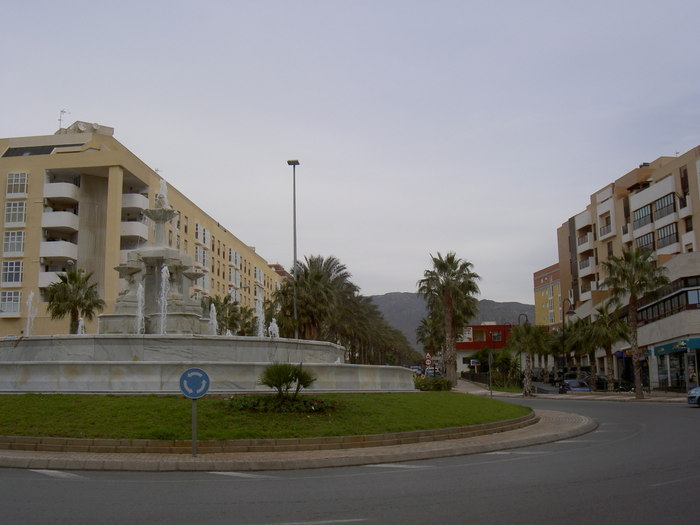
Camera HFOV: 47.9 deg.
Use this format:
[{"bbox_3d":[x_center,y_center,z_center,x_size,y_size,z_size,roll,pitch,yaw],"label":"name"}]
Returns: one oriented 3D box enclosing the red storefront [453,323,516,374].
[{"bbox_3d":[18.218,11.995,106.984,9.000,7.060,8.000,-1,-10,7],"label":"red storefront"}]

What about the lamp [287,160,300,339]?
[{"bbox_3d":[-3.552,0.873,49.585,0.800,15.130,0.450,0,-10,0],"label":"lamp"}]

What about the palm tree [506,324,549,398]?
[{"bbox_3d":[11.181,6.092,49.681,2.570,4.630,2.570,0,-10,0],"label":"palm tree"}]

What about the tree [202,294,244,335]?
[{"bbox_3d":[-10.240,6.475,63.843,3.500,7.830,3.500,0,-10,0],"label":"tree"}]

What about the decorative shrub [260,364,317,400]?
[{"bbox_3d":[-1.552,2.941,19.587,1.400,0.910,1.400,0,-10,0],"label":"decorative shrub"}]

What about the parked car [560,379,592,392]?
[{"bbox_3d":[17.373,9.629,60.226,1.700,1.450,4.000,-1,-10,7],"label":"parked car"}]

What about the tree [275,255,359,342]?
[{"bbox_3d":[-2.468,4.453,58.097,5.900,10.250,5.900,0,-10,0],"label":"tree"}]

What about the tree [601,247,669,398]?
[{"bbox_3d":[16.621,3.432,46.078,3.850,8.890,3.850,0,-10,0],"label":"tree"}]

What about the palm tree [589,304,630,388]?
[{"bbox_3d":[18.612,6.053,56.786,2.790,6.380,2.790,0,-10,0],"label":"palm tree"}]

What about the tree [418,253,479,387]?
[{"bbox_3d":[7.588,4.273,60.150,4.590,10.240,4.590,0,-10,0],"label":"tree"}]

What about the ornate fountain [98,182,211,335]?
[{"bbox_3d":[-7.182,0.073,29.123,4.100,6.260,4.100,0,-10,0],"label":"ornate fountain"}]

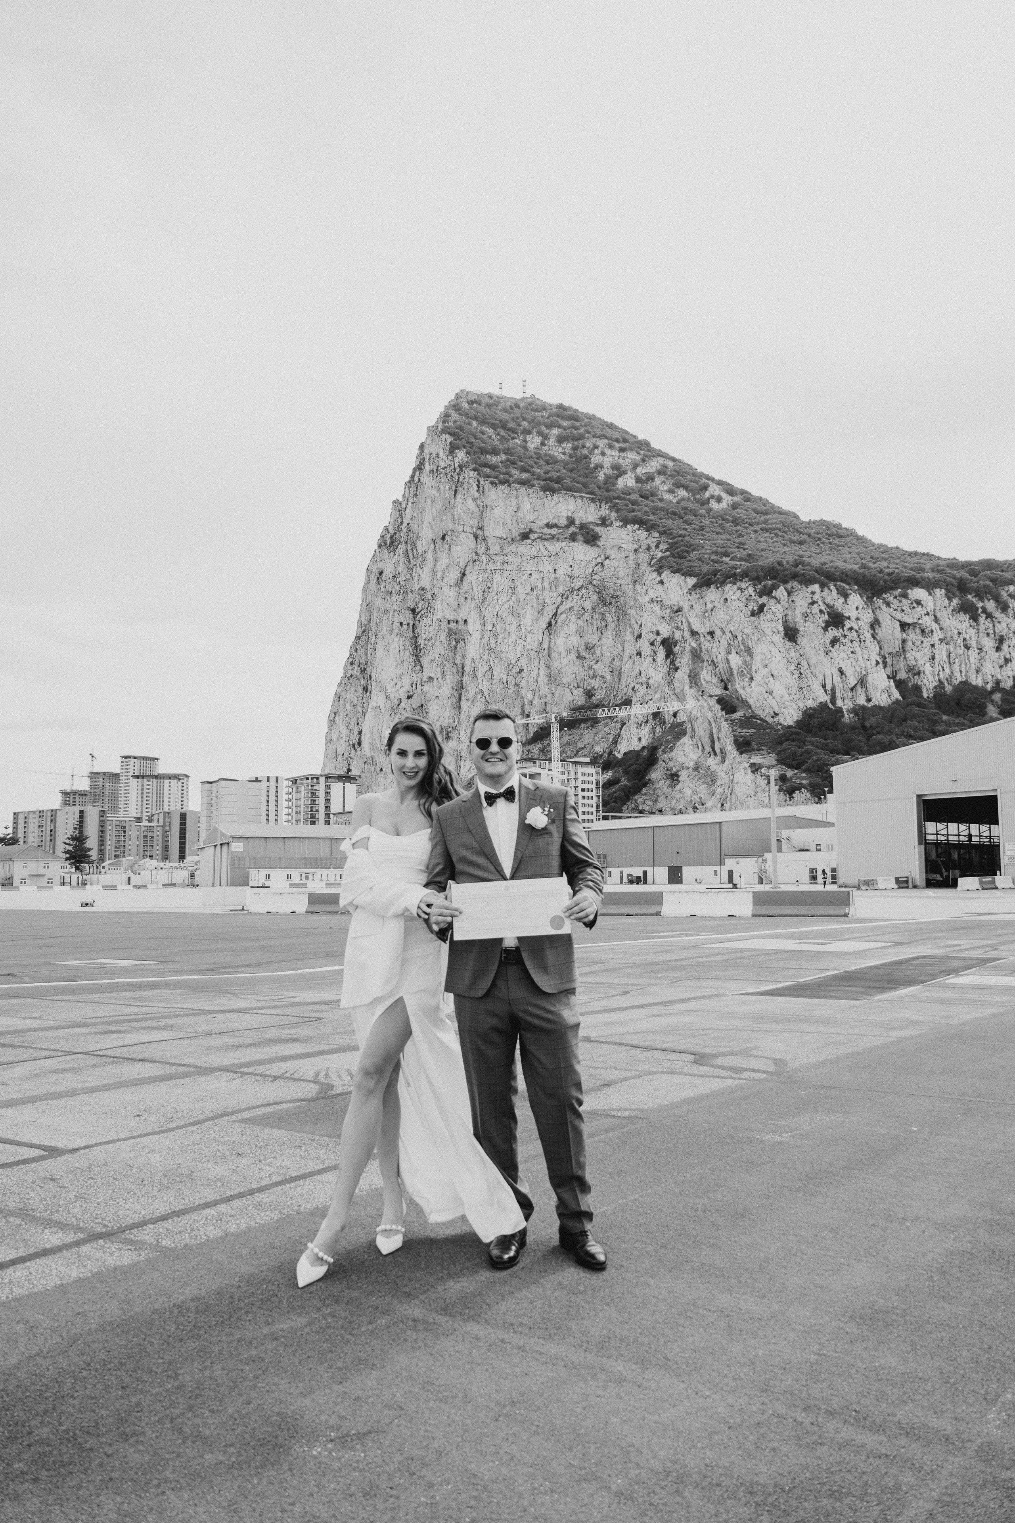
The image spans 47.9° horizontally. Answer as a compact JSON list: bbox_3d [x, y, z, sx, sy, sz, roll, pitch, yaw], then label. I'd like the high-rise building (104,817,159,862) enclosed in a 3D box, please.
[{"bbox_3d":[-233.290,54.738,709.000,33.000,37.000,17.000,3,-7,-28],"label":"high-rise building"}]

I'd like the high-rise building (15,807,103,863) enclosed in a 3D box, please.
[{"bbox_3d":[-280.895,52.624,712.000,54.000,42.000,25.000,-4,-7,35],"label":"high-rise building"}]

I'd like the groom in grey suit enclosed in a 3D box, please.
[{"bbox_3d":[0.019,0.710,3.778,0.610,1.820,0.460,0,-6,0],"label":"groom in grey suit"}]

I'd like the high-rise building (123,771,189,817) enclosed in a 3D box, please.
[{"bbox_3d":[-277.896,51.812,908.000,40.000,83.000,28.000,3,-7,-28],"label":"high-rise building"}]

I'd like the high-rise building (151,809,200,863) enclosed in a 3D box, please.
[{"bbox_3d":[-217.890,55.025,742.000,22.000,43.000,50.000,3,-7,-28],"label":"high-rise building"}]

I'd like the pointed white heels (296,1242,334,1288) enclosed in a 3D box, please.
[{"bbox_3d":[-0.580,1.544,3.563,0.090,0.120,0.240,-2,-6,22],"label":"pointed white heels"}]

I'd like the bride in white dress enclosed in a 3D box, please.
[{"bbox_3d":[-0.303,0.732,3.836,0.710,1.790,0.600,-1,-6,6],"label":"bride in white dress"}]

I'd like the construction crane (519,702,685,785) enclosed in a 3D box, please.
[{"bbox_3d":[28.021,10.614,357.000,59.000,53.000,2.600,-4,-7,32],"label":"construction crane"}]

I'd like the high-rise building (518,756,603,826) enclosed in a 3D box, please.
[{"bbox_3d":[16.047,23.147,446.000,38.000,46.000,20.000,3,-6,-25],"label":"high-rise building"}]

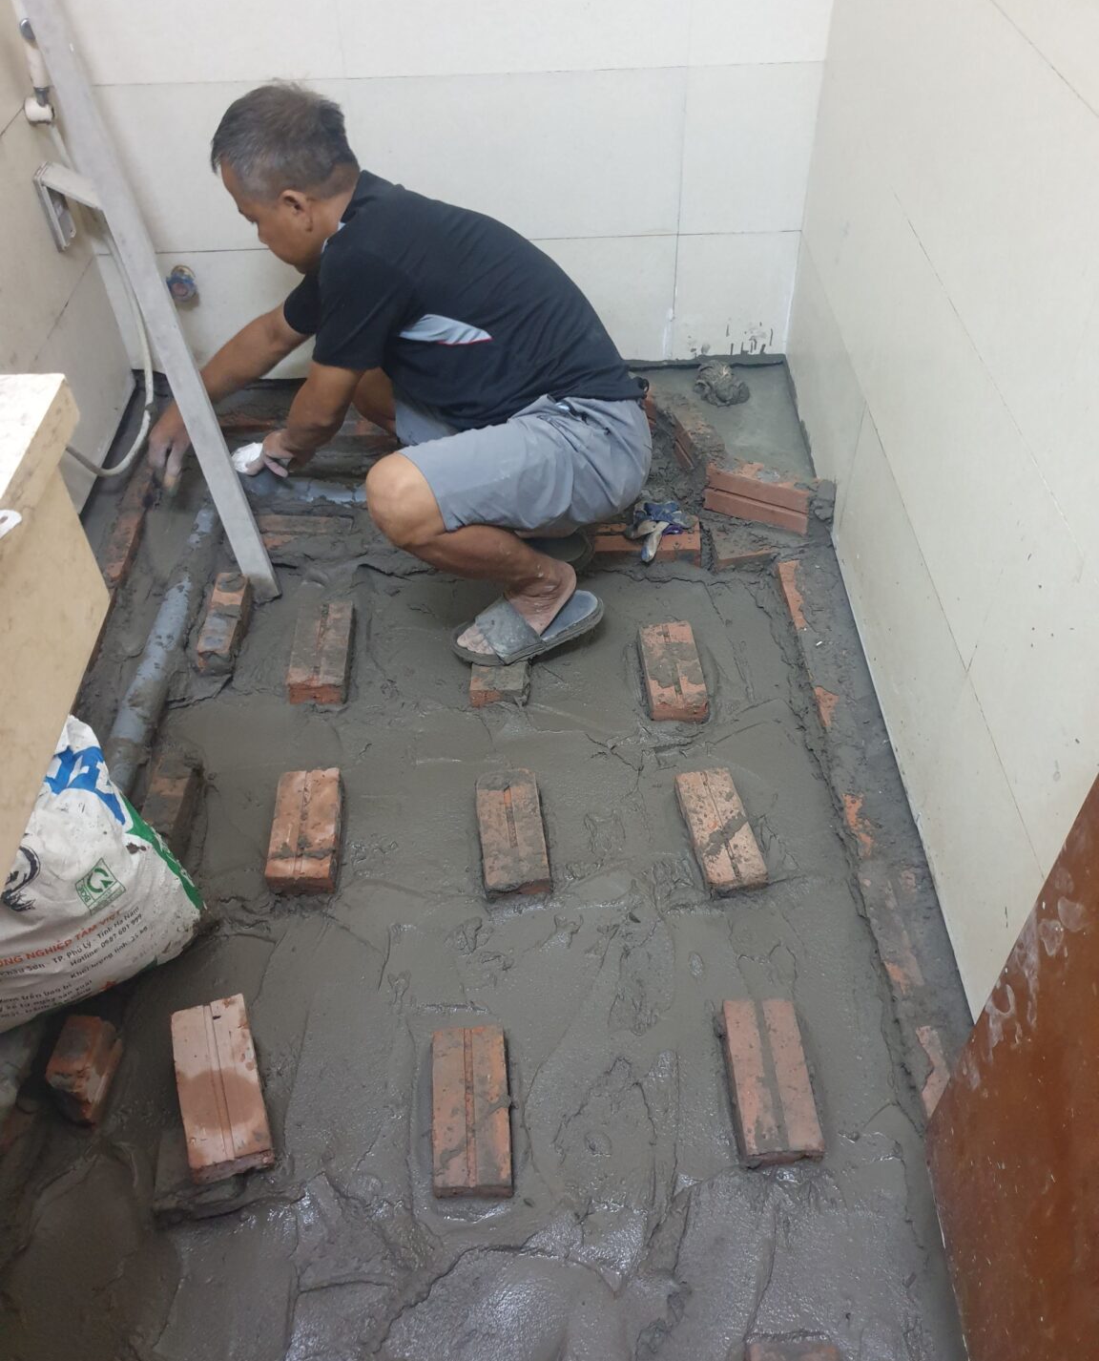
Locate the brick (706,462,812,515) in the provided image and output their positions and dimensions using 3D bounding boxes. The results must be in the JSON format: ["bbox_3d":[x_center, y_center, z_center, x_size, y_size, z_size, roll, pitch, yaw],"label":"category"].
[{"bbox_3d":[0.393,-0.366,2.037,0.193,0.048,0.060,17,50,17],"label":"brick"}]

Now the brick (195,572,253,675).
[{"bbox_3d":[-0.562,-0.087,1.937,0.053,0.091,0.197,-2,47,0],"label":"brick"}]

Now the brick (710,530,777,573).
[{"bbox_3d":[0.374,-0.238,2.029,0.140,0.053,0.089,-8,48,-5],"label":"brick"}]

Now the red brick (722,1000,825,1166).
[{"bbox_3d":[0.278,0.508,1.395,0.091,0.053,0.197,-3,47,0],"label":"red brick"}]

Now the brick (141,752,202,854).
[{"bbox_3d":[-0.568,0.214,1.658,0.053,0.091,0.197,-1,47,1],"label":"brick"}]

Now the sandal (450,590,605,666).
[{"bbox_3d":[-0.037,-0.114,1.979,0.272,0.082,0.103,-23,50,-18],"label":"sandal"}]

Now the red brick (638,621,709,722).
[{"bbox_3d":[0.207,-0.013,1.881,0.091,0.053,0.197,-4,47,-1],"label":"red brick"}]

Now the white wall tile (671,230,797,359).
[{"bbox_3d":[0.382,-0.801,2.303,0.246,0.280,0.010,-2,47,1],"label":"white wall tile"}]

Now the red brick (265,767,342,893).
[{"bbox_3d":[-0.385,0.242,1.759,0.098,0.057,0.209,-4,47,-1],"label":"red brick"}]

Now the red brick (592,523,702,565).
[{"bbox_3d":[0.185,-0.250,2.056,0.194,0.053,0.091,-2,47,1],"label":"red brick"}]

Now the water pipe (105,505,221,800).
[{"bbox_3d":[-0.668,-0.090,1.947,0.060,0.060,0.740,-1,47,1],"label":"water pipe"}]

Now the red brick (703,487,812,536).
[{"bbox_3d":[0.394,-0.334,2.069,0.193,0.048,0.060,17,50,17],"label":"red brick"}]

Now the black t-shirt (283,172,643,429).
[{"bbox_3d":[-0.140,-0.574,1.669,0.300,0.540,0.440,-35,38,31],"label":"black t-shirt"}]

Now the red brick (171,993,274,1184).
[{"bbox_3d":[-0.415,0.519,1.406,0.095,0.057,0.212,-16,49,-12],"label":"red brick"}]

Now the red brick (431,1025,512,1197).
[{"bbox_3d":[-0.102,0.569,1.450,0.096,0.057,0.209,-5,47,-2],"label":"red brick"}]

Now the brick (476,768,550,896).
[{"bbox_3d":[-0.058,0.247,1.745,0.096,0.057,0.210,-6,47,-3],"label":"brick"}]

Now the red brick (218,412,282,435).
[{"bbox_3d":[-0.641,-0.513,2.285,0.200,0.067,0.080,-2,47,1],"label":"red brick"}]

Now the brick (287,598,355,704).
[{"bbox_3d":[-0.385,-0.048,1.877,0.091,0.053,0.197,-4,47,-1],"label":"brick"}]

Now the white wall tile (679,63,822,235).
[{"bbox_3d":[0.362,-0.974,2.029,0.240,0.300,0.010,-2,47,1],"label":"white wall tile"}]

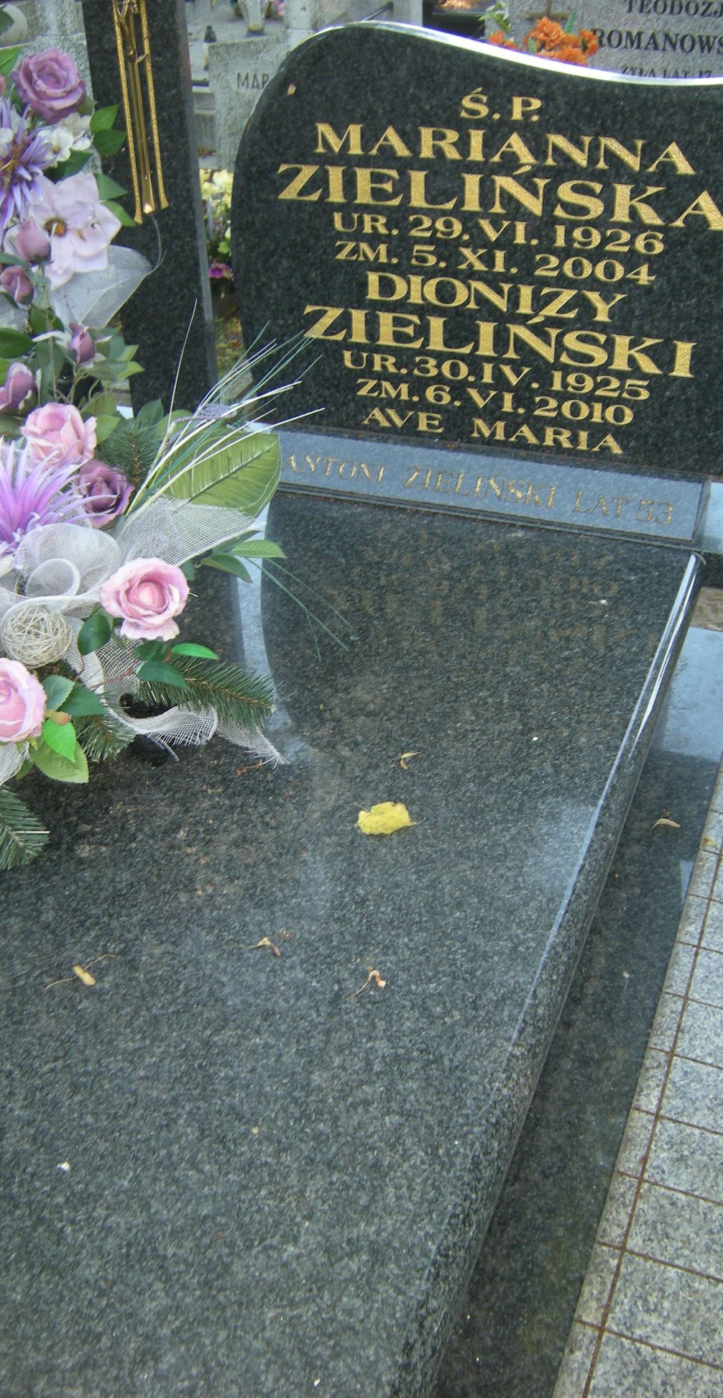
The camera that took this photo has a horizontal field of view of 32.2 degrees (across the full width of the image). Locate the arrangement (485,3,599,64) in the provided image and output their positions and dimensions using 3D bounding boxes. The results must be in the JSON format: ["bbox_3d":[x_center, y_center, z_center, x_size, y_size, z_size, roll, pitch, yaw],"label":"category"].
[{"bbox_3d":[0.642,-2.320,4.450,0.370,0.290,0.250,13,40,17],"label":"arrangement"}]

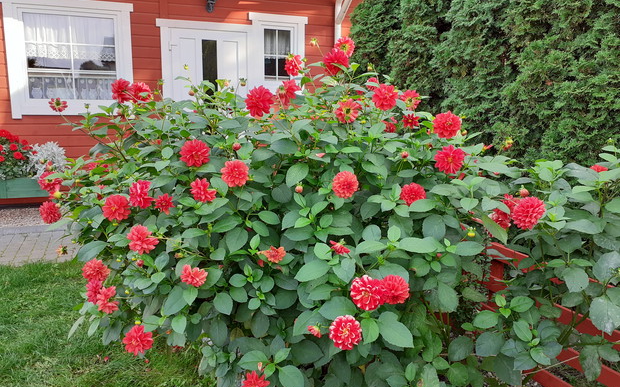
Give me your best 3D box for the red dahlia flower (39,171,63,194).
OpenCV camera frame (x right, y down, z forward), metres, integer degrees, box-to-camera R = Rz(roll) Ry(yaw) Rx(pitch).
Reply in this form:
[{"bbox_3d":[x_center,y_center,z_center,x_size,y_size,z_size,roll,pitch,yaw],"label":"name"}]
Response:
[{"bbox_3d":[-1.057,-0.045,1.970,0.098,0.095,0.060,-6,1,-35],"label":"red dahlia flower"}]

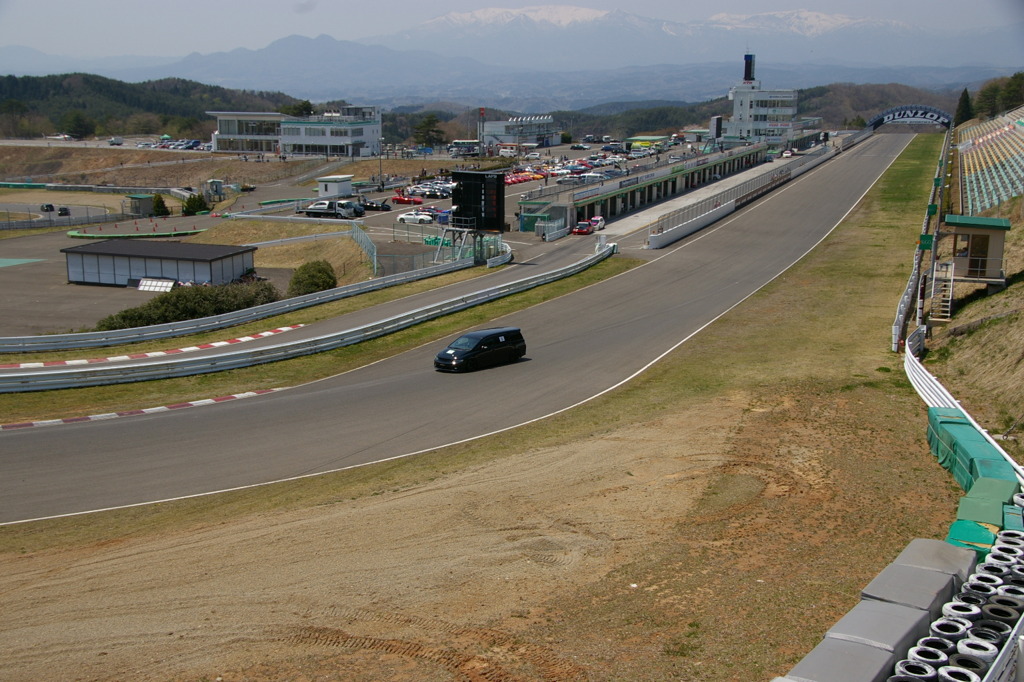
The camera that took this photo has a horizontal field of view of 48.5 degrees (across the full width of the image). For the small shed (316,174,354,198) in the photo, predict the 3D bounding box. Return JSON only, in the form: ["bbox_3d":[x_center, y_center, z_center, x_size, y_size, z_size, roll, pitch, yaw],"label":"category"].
[{"bbox_3d":[-29.005,-25.226,186.625,4.200,3.350,5.000,5,14,20],"label":"small shed"}]

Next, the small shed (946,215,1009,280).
[{"bbox_3d":[24.797,-4.978,60.765,3.100,2.850,3.000,5,14,19],"label":"small shed"}]

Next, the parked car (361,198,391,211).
[{"bbox_3d":[-18.576,-18.621,154.844,4.300,1.380,1.780,4,14,18],"label":"parked car"}]

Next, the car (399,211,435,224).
[{"bbox_3d":[-12.029,-15.369,141.180,4.310,1.310,1.800,4,14,16],"label":"car"}]

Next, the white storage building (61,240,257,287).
[{"bbox_3d":[-39.269,-8.509,127.725,19.506,3.619,9.072,5,14,19],"label":"white storage building"}]

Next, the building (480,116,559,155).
[{"bbox_3d":[2.081,-52.998,289.901,10.500,7.600,31.000,5,14,20],"label":"building"}]

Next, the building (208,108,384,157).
[{"bbox_3d":[-56.034,-54.259,291.893,42.500,12.000,16.000,6,14,22],"label":"building"}]

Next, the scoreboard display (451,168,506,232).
[{"bbox_3d":[-2.654,-10.938,89.458,4.350,4.550,0.600,6,15,25],"label":"scoreboard display"}]

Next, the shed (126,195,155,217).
[{"bbox_3d":[-58.528,-21.416,179.234,3.400,2.900,3.300,5,14,21],"label":"shed"}]

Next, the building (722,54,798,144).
[{"bbox_3d":[61.980,-59.180,282.130,17.200,22.800,10.500,5,14,20],"label":"building"}]

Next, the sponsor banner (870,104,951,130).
[{"bbox_3d":[141.908,-79.590,405.000,28.000,8.800,2.200,5,14,21],"label":"sponsor banner"}]

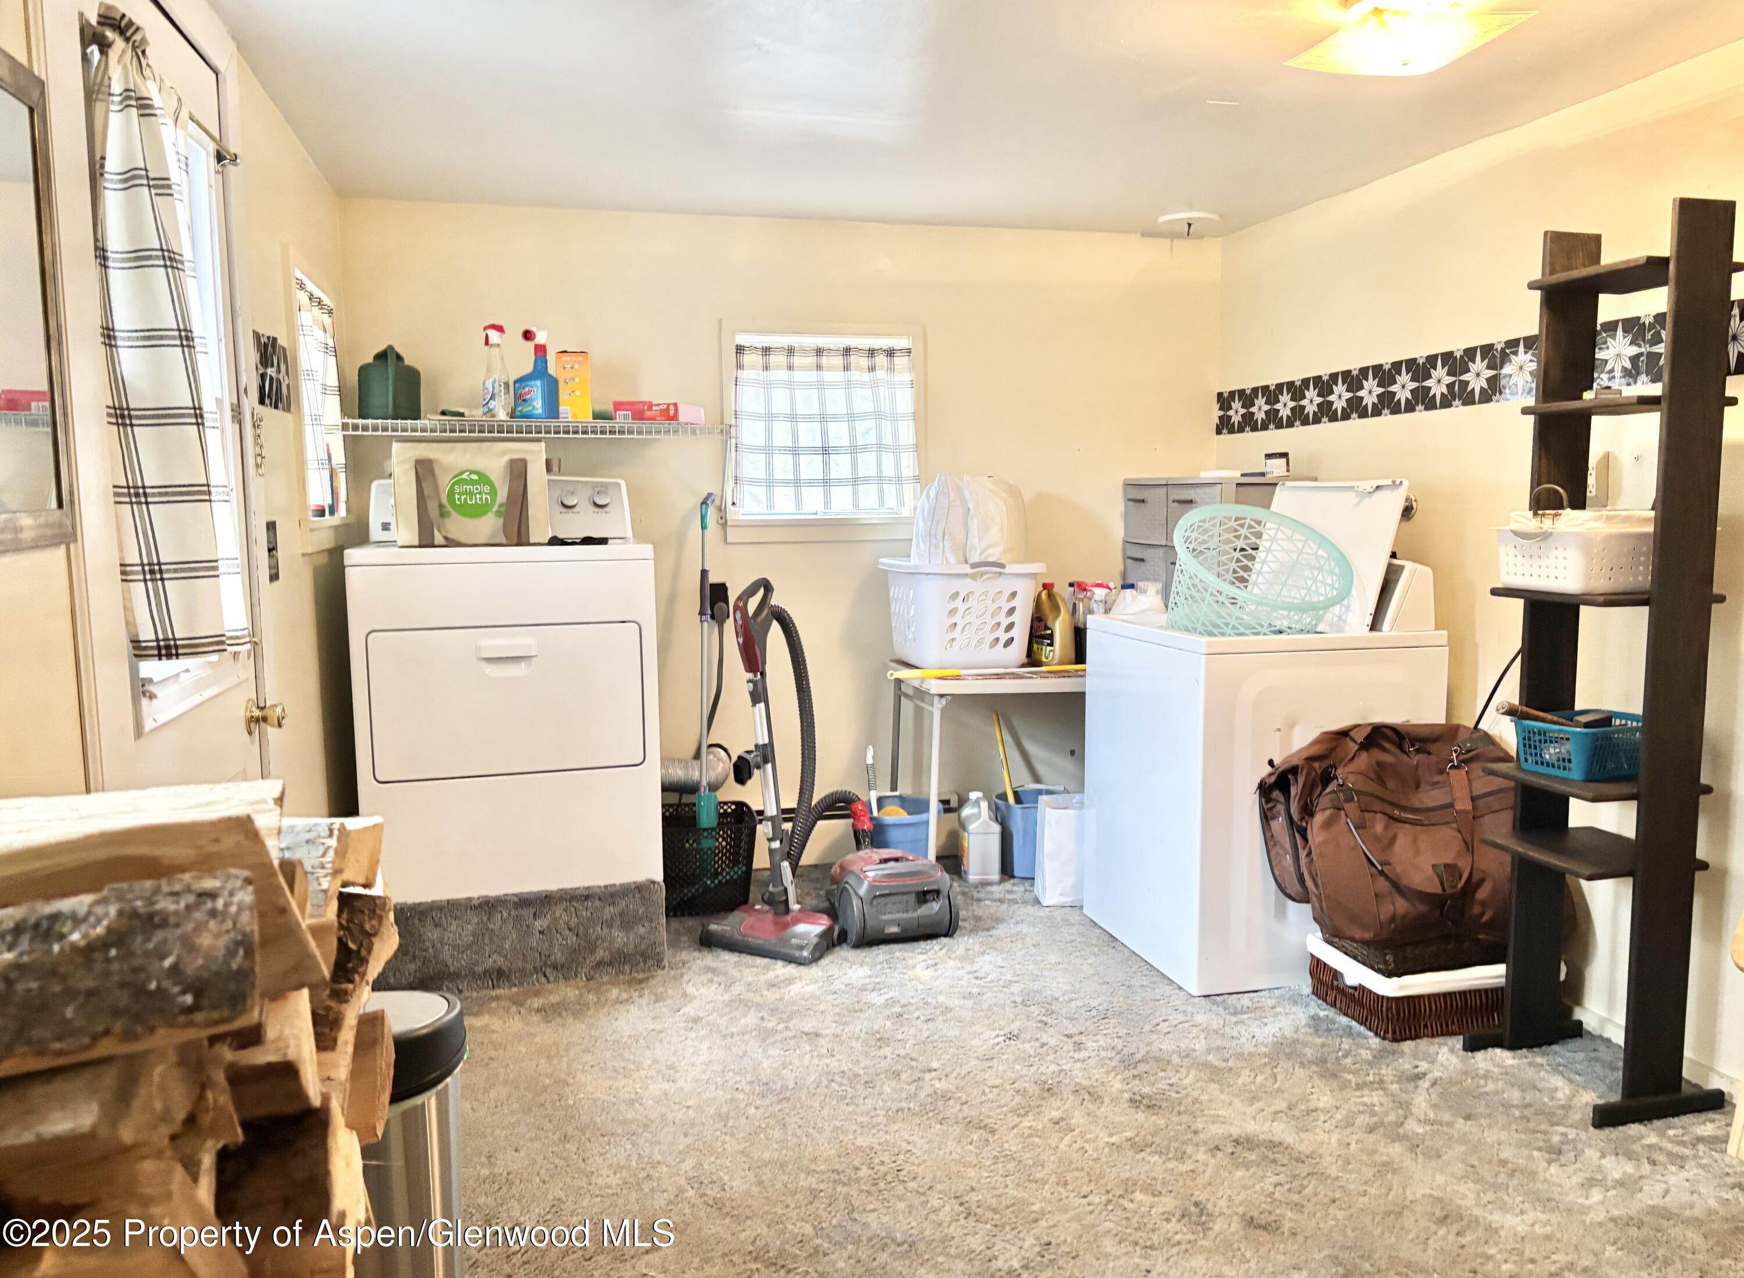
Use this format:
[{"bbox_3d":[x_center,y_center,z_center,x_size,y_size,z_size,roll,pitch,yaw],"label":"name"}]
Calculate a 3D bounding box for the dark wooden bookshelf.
[{"bbox_3d":[1.524,0.049,2.735,0.315,1.800,0.405,-2,6,-14],"label":"dark wooden bookshelf"}]

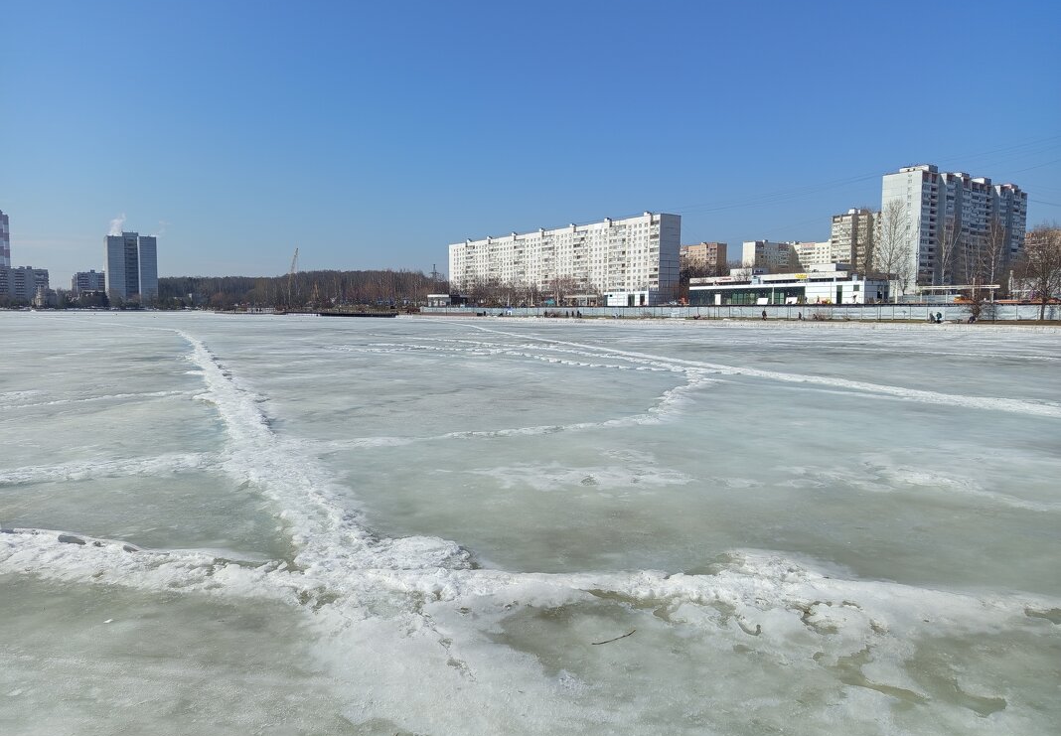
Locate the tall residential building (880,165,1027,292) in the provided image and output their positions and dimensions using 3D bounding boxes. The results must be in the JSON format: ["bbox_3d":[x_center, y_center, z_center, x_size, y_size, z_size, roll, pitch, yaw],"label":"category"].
[{"bbox_3d":[175.992,-52.505,303.175,90.000,49.300,15.500,-3,6,-35],"label":"tall residential building"}]

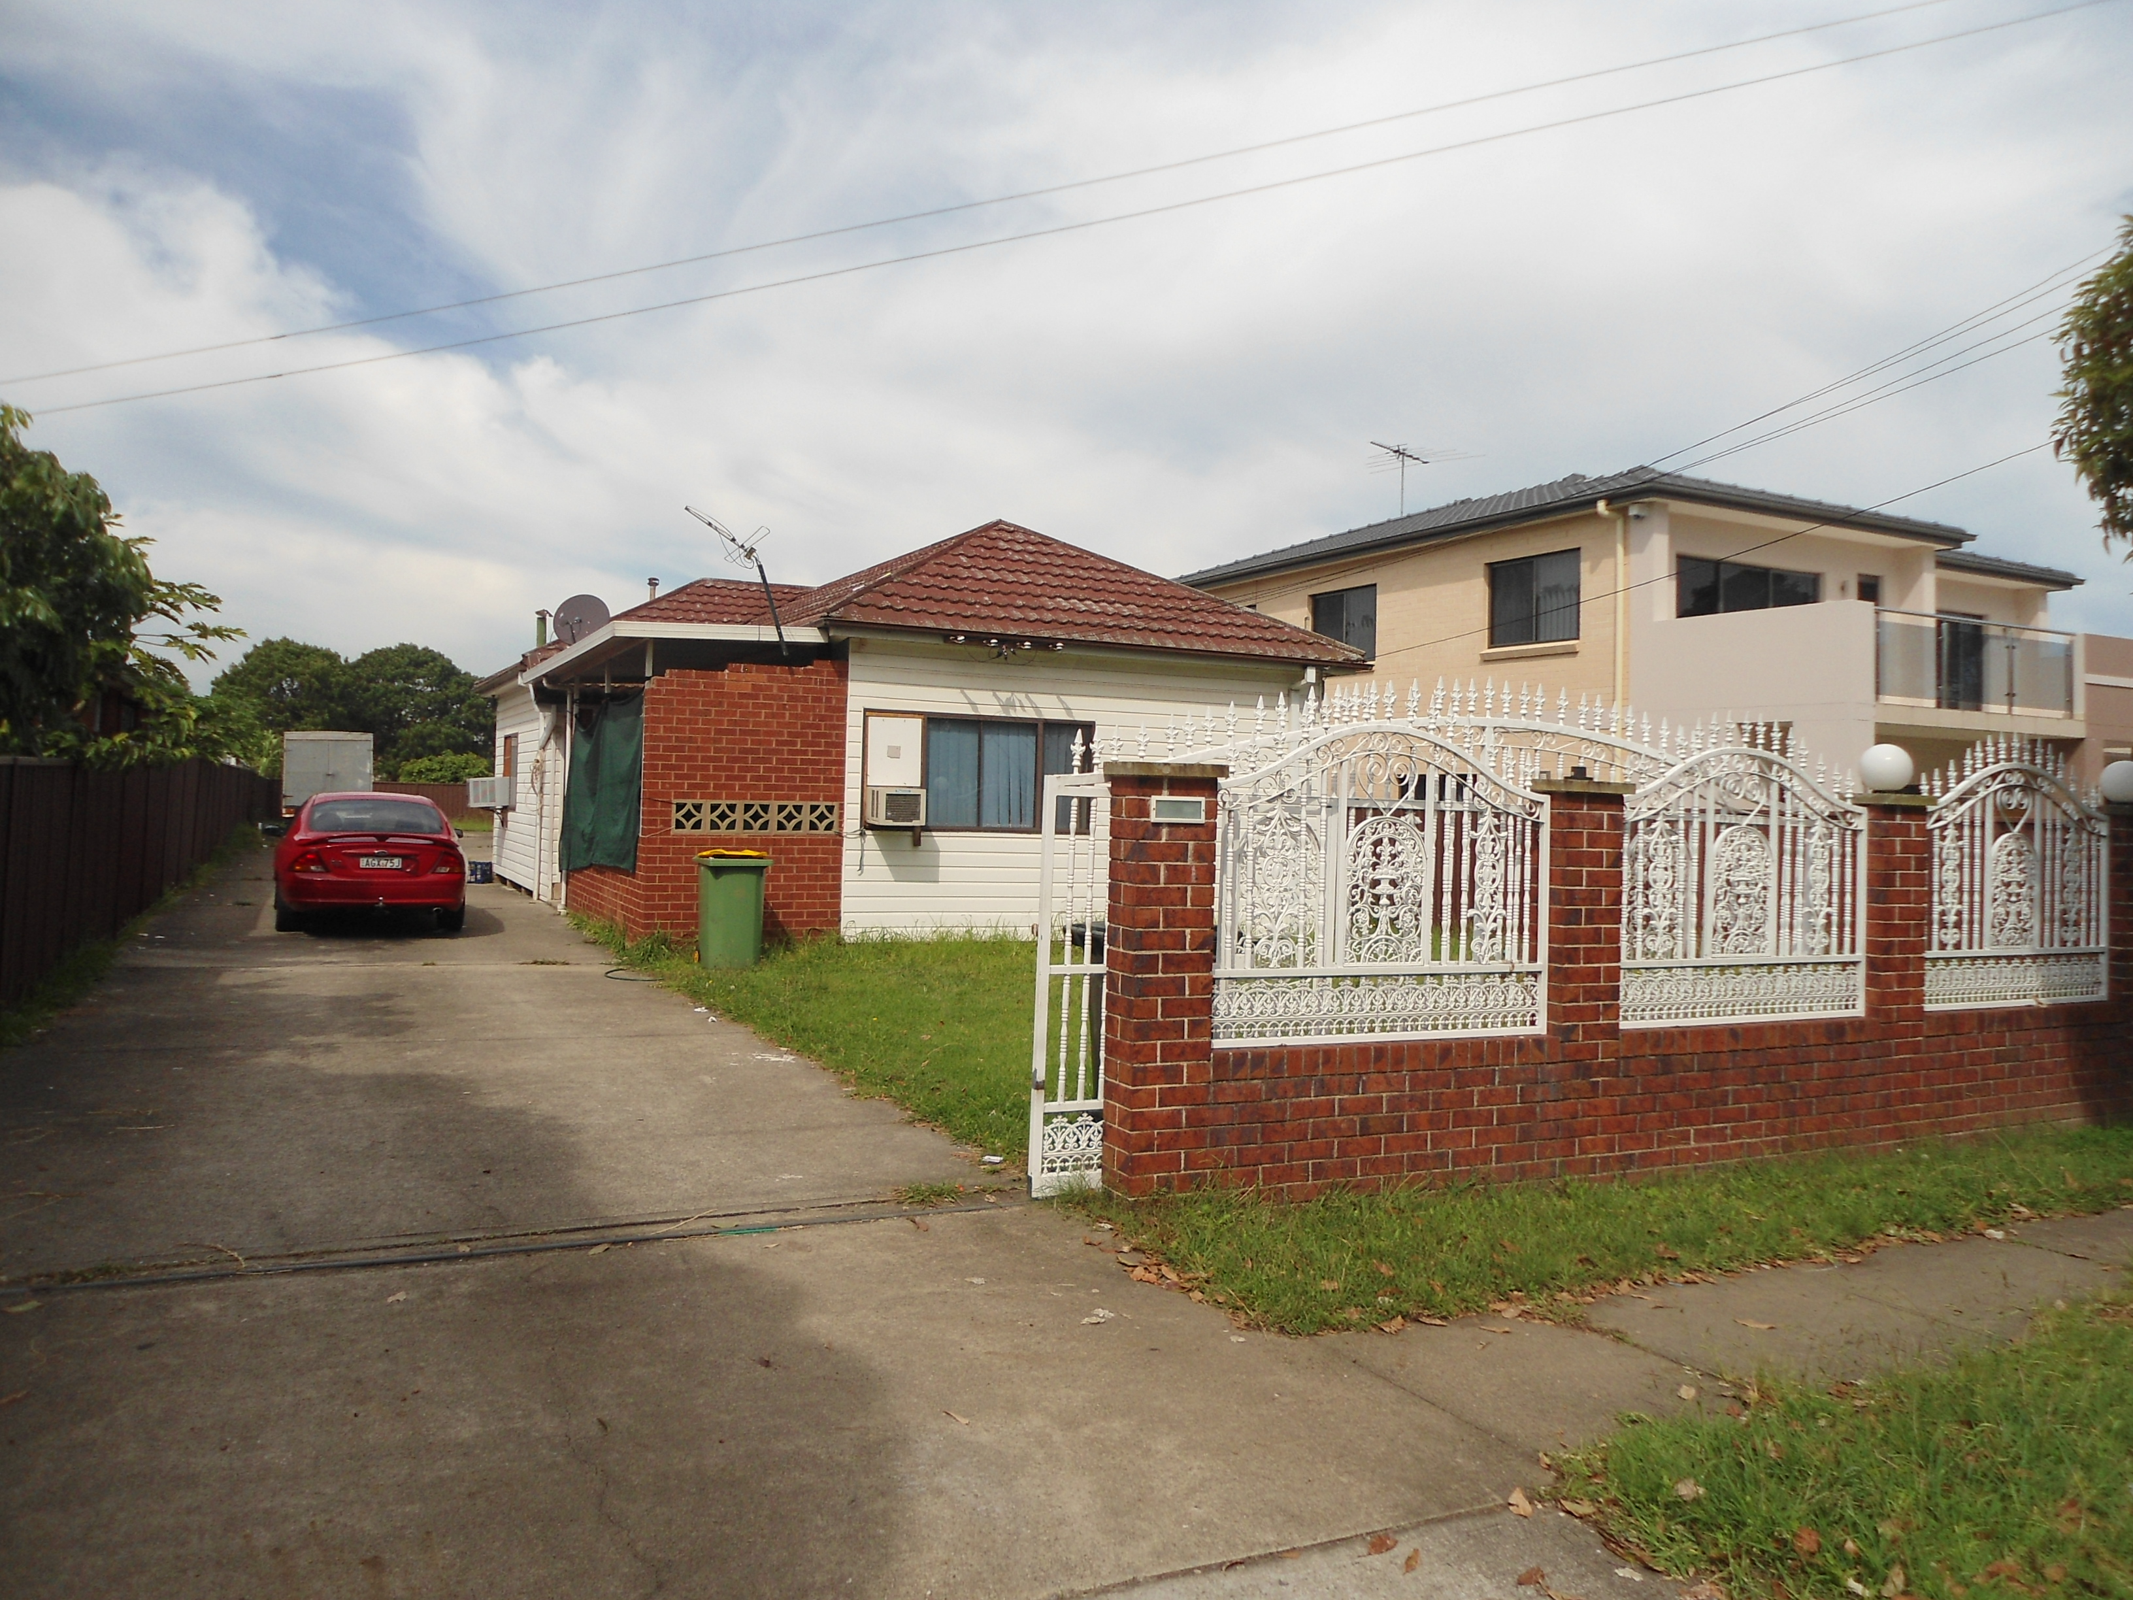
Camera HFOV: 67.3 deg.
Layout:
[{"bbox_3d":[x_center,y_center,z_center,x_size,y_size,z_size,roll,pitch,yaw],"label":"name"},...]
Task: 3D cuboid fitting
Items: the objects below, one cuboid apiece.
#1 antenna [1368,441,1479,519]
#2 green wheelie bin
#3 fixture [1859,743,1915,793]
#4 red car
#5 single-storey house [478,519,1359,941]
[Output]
[{"bbox_3d":[6.470,-6.120,30.800,2.400,1.550,2.000,1,0,42],"label":"antenna"},{"bbox_3d":[-2.980,0.962,14.300,0.580,1.070,0.730,2,0,-25],"label":"green wheelie bin"},{"bbox_3d":[4.290,-0.165,8.370,0.250,0.260,0.250,2,0,-28],"label":"fixture"},{"bbox_3d":[-7.660,0.631,17.710,1.870,1.430,4.900,2,0,-25],"label":"red car"},{"bbox_3d":[-3.370,-0.953,22.370,8.200,4.870,14.200,2,0,-25],"label":"single-storey house"}]

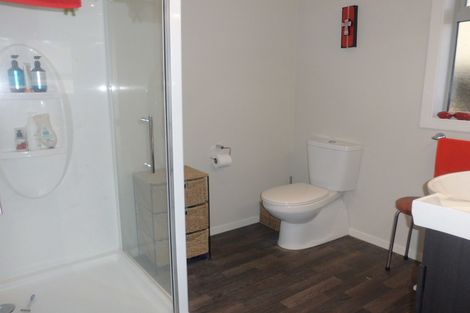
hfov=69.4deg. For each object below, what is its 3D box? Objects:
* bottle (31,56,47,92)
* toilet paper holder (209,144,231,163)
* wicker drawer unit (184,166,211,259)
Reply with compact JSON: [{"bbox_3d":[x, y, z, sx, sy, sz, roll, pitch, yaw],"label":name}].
[{"bbox_3d":[-1.040,-0.434,1.798,0.070,0.185,0.063,-8,13,-36],"label":"bottle"},{"bbox_3d":[-0.099,-0.005,2.534,0.165,0.145,0.120,-7,12,-33],"label":"toilet paper holder"},{"bbox_3d":[-0.418,0.405,2.270,0.385,0.590,0.315,-7,12,-33],"label":"wicker drawer unit"}]

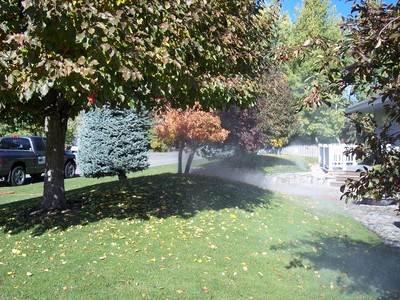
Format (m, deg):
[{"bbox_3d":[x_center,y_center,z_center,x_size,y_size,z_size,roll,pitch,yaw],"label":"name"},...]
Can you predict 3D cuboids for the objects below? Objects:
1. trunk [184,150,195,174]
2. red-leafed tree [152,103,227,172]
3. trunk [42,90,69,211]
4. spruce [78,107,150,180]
[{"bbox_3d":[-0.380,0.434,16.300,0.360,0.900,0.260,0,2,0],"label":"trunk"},{"bbox_3d":[-0.307,-0.416,16.300,2.650,2.600,2.400,0,2,0],"label":"red-leafed tree"},{"bbox_3d":[-2.950,0.010,9.200,0.520,2.450,0.500,0,2,0],"label":"trunk"},{"bbox_3d":[-2.561,-0.240,13.500,2.150,2.350,2.100,0,2,0],"label":"spruce"}]

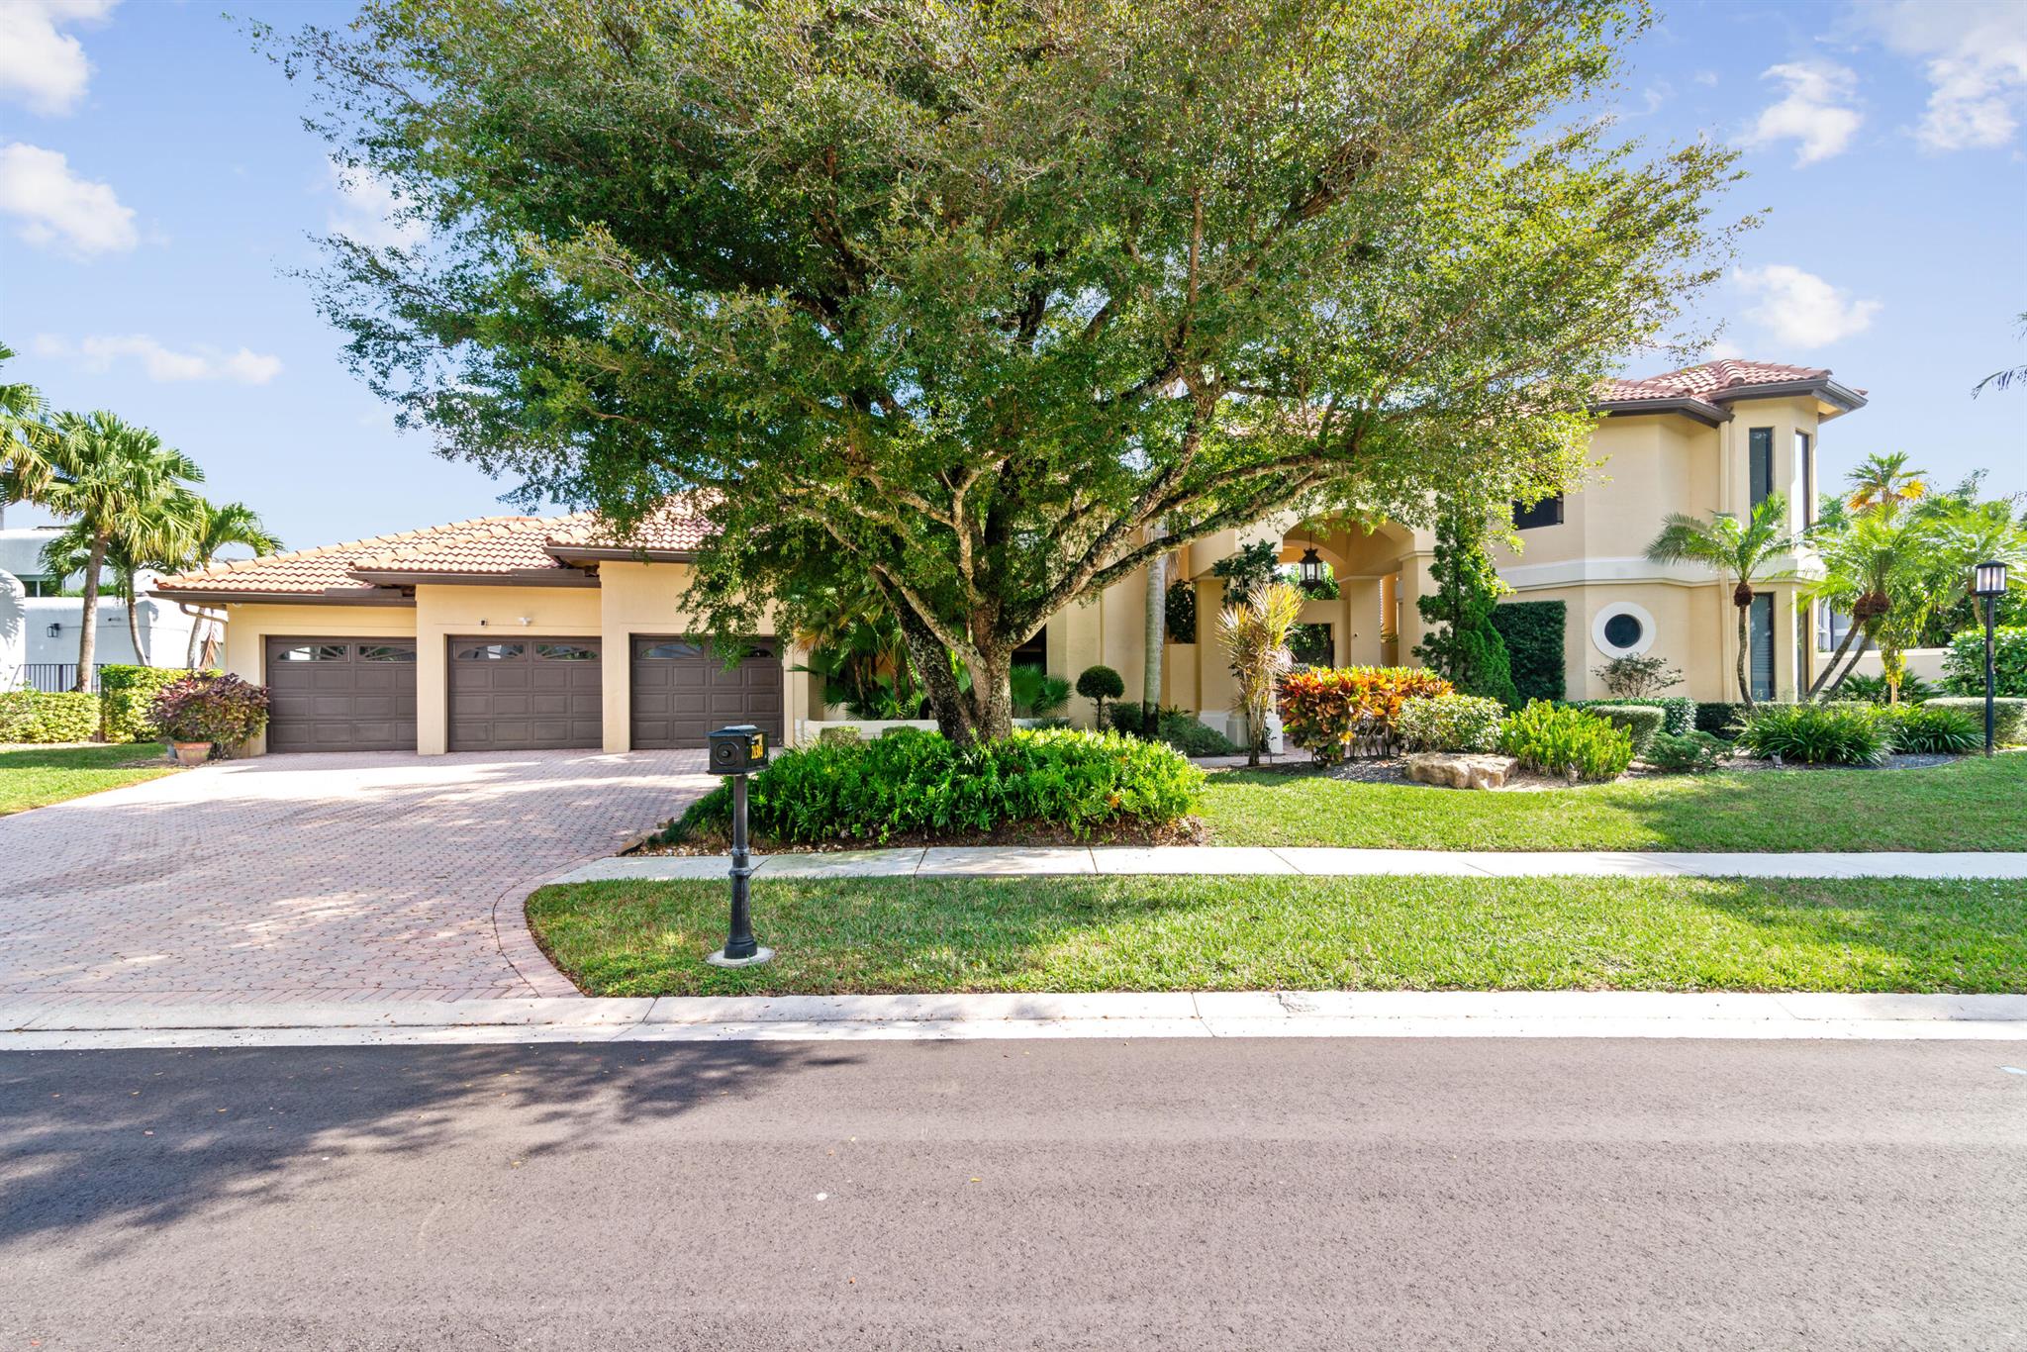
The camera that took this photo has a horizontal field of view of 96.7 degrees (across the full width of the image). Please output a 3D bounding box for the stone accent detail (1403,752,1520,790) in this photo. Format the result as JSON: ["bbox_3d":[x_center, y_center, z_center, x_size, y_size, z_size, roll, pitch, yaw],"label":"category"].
[{"bbox_3d":[5.703,1.230,11.500,1.320,0.370,0.900,0,0,26],"label":"stone accent detail"}]

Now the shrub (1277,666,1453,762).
[{"bbox_3d":[5.980,0.650,15.300,2.900,1.600,1.400,0,0,0],"label":"shrub"}]

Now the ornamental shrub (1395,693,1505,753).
[{"bbox_3d":[6.422,0.790,13.300,1.470,1.030,1.250,0,0,26],"label":"ornamental shrub"}]

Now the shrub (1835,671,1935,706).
[{"bbox_3d":[15.736,0.570,16.300,1.350,1.250,1.300,0,0,44],"label":"shrub"}]

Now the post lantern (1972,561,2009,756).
[{"bbox_3d":[16.800,-0.300,15.500,0.380,3.400,0.380,0,0,0],"label":"post lantern"}]

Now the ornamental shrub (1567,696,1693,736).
[{"bbox_3d":[10.237,0.830,15.000,1.800,0.870,0.900,0,0,21],"label":"ornamental shrub"}]

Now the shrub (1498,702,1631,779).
[{"bbox_3d":[7.432,0.880,12.200,1.550,1.030,1.300,0,0,31],"label":"shrub"}]

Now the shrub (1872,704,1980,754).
[{"bbox_3d":[16.700,0.960,16.500,1.550,0.950,1.400,0,0,0],"label":"shrub"}]

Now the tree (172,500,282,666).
[{"bbox_3d":[-18.300,-1.380,21.000,2.250,5.350,2.250,0,0,-41],"label":"tree"}]

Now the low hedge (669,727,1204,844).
[{"bbox_3d":[-0.670,1.160,10.100,5.100,0.880,3.200,0,0,0],"label":"low hedge"}]

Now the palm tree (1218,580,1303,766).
[{"bbox_3d":[4.030,-0.050,14.650,1.350,3.020,1.300,0,0,0],"label":"palm tree"}]

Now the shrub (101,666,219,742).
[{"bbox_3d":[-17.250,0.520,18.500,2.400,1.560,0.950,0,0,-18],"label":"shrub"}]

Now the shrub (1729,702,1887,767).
[{"bbox_3d":[11.712,0.900,13.300,1.750,0.880,1.400,0,0,41],"label":"shrub"}]

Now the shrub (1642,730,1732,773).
[{"bbox_3d":[10.700,1.160,14.300,1.150,0.660,1.050,0,0,0],"label":"shrub"}]

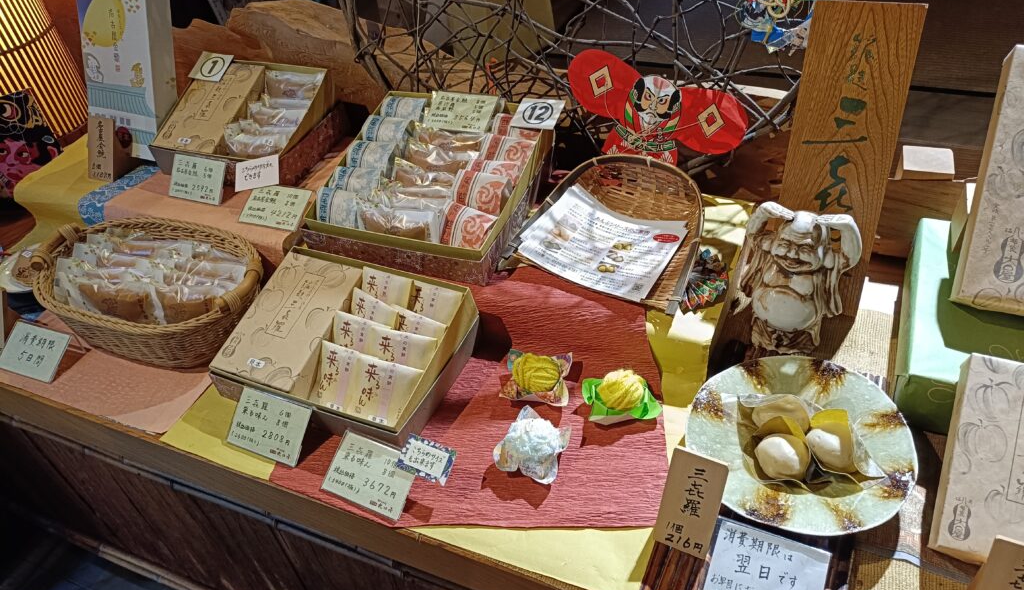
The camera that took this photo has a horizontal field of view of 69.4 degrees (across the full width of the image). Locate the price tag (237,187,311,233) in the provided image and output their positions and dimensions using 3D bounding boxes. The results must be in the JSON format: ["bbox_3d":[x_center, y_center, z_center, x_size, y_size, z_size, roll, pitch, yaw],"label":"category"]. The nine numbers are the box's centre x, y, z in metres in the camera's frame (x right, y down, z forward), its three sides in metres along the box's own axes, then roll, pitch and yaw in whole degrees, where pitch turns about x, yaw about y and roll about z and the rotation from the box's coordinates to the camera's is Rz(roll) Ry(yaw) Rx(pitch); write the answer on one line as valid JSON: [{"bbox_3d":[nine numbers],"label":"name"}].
[{"bbox_3d":[-0.335,-0.123,1.047,0.093,0.006,0.062,7,71,14],"label":"price tag"}]

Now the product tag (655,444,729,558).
[{"bbox_3d":[0.173,0.199,0.711,0.051,0.104,0.010,14,17,21],"label":"product tag"}]

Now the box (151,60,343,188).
[{"bbox_3d":[-0.415,-0.273,1.159,0.221,0.087,0.183,8,54,15],"label":"box"}]

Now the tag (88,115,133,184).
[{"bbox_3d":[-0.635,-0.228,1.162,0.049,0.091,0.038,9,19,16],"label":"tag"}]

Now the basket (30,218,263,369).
[{"bbox_3d":[-0.462,0.009,0.978,0.326,0.120,0.210,13,47,19],"label":"basket"}]

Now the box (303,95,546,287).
[{"bbox_3d":[-0.098,-0.151,0.965,0.241,0.084,0.259,11,52,18],"label":"box"}]

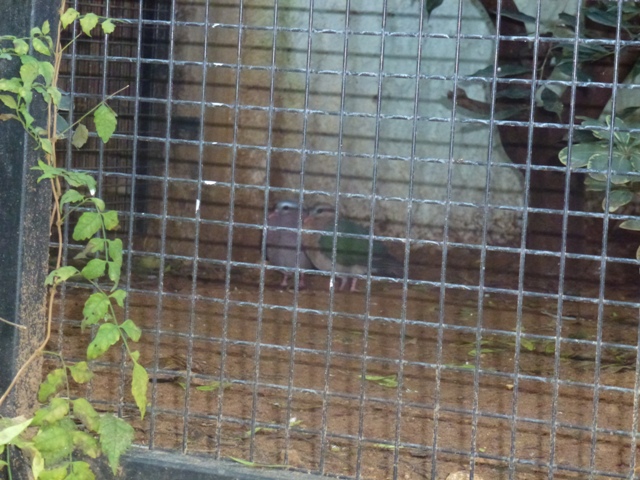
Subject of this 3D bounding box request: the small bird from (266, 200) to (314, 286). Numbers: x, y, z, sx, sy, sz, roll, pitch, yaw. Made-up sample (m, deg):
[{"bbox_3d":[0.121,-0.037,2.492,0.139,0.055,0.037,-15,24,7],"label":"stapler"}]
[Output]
[{"bbox_3d":[-0.057,0.010,4.180,0.100,0.172,0.200,5,6,17],"label":"small bird"}]

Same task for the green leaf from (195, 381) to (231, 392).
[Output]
[{"bbox_3d":[-0.154,0.210,3.000,0.052,0.011,0.045,3,6,0],"label":"green leaf"}]

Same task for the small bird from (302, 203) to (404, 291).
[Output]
[{"bbox_3d":[0.067,0.014,4.150,0.220,0.172,0.100,-1,7,-33],"label":"small bird"}]

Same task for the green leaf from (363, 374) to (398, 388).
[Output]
[{"bbox_3d":[0.090,0.210,3.100,0.053,0.013,0.050,3,6,0],"label":"green leaf"}]

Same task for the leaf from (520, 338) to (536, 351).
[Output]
[{"bbox_3d":[0.353,0.178,3.550,0.032,0.013,0.038,3,6,0],"label":"leaf"}]

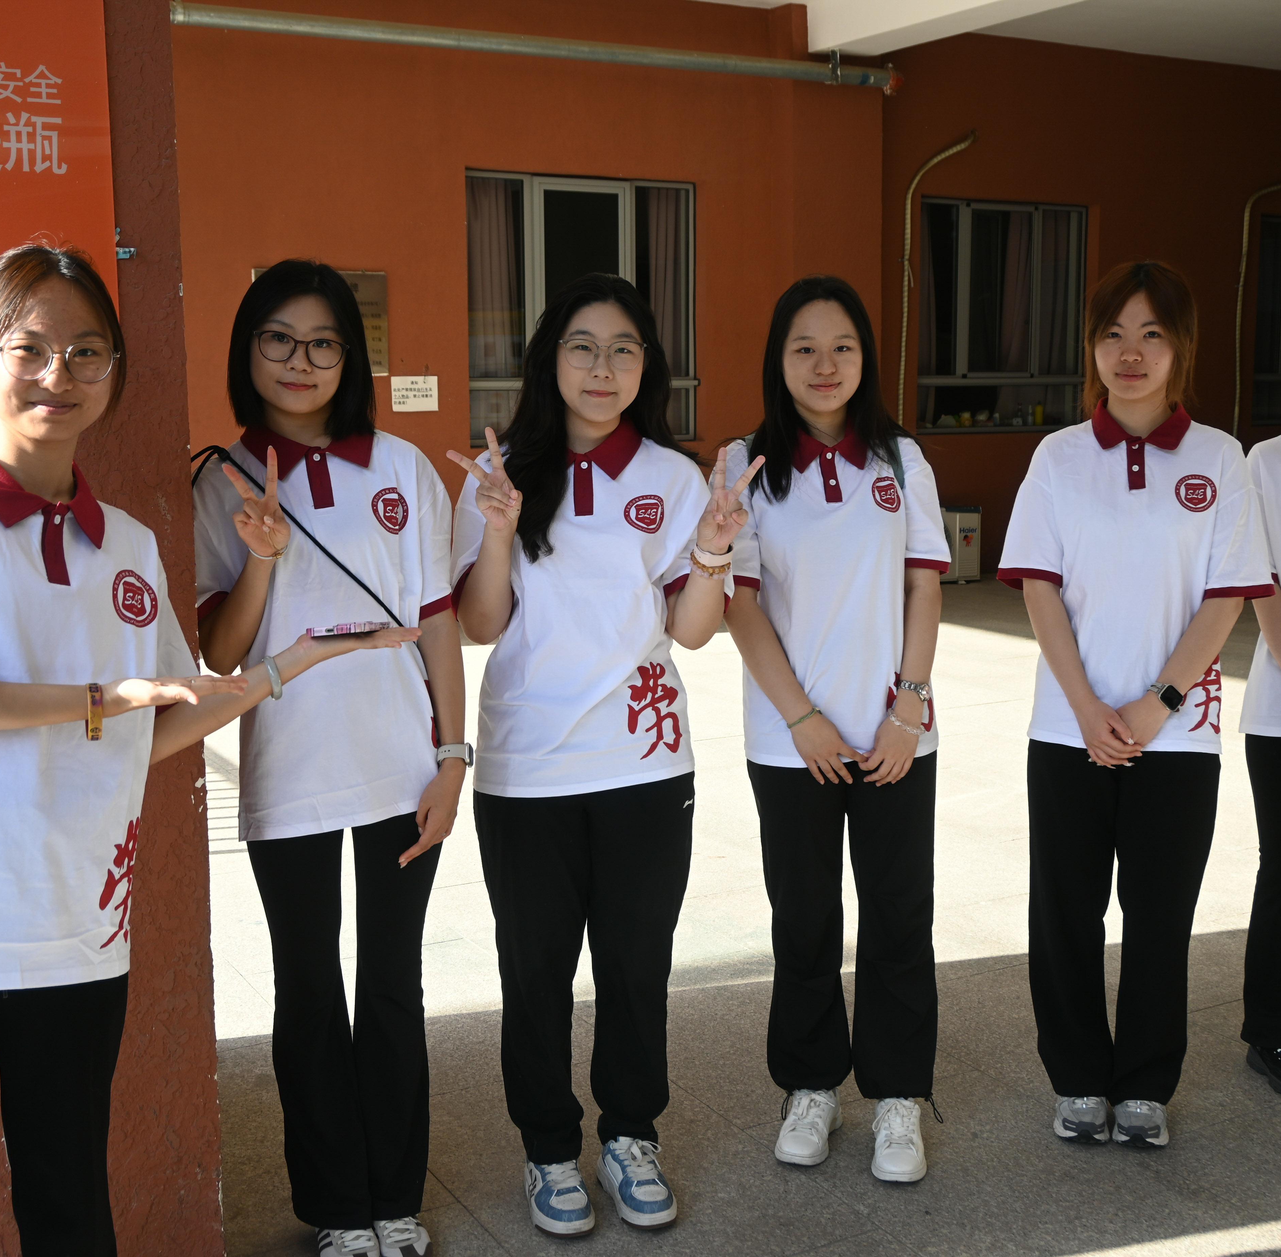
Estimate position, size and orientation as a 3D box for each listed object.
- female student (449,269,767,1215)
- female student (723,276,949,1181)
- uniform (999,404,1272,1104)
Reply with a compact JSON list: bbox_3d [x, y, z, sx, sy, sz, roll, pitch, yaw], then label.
[{"bbox_3d":[-0.067,0.220,2.962,0.563,1.659,0.330,-3,9,-13],"label":"female student"},{"bbox_3d":[0.367,0.186,3.152,0.435,1.661,0.300,-1,9,-6],"label":"female student"},{"bbox_3d":[0.942,0.259,3.261,0.506,1.373,0.270,2,9,17],"label":"uniform"}]

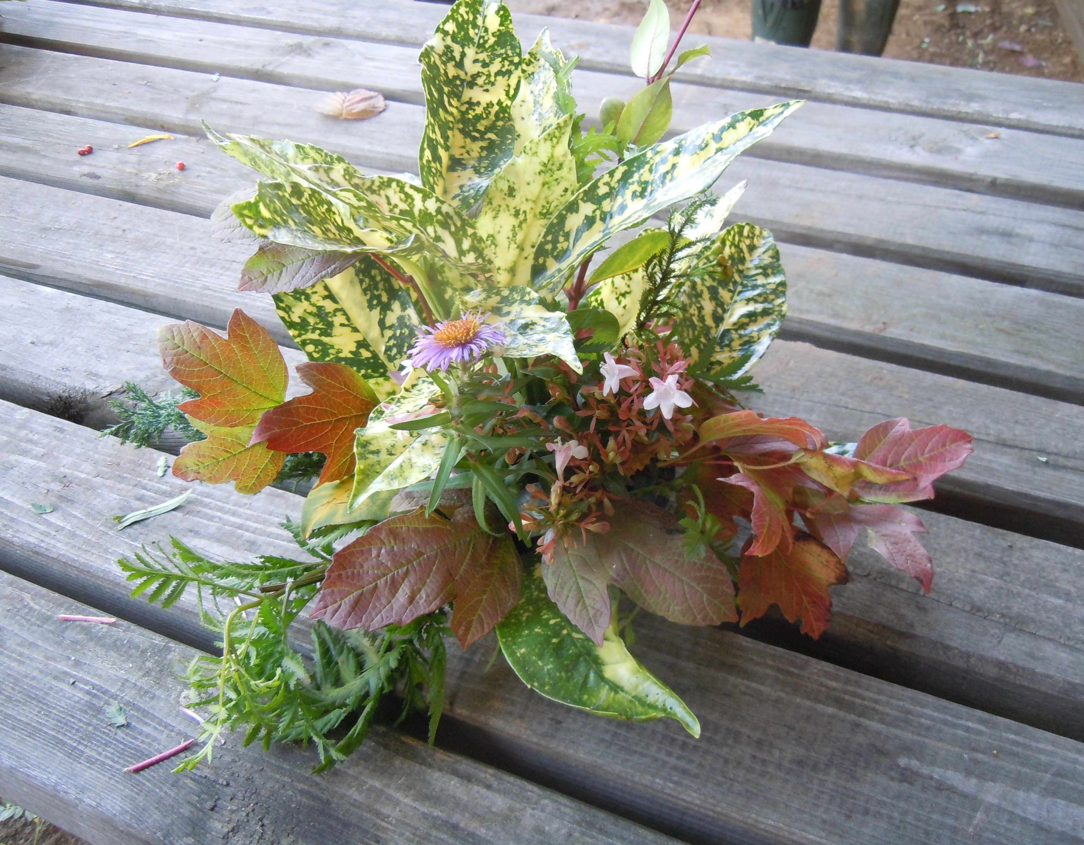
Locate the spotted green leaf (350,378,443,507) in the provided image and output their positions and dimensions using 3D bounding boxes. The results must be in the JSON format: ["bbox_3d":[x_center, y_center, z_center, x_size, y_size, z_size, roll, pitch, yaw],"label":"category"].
[{"bbox_3d":[-0.059,0.009,0.456,0.038,0.019,0.068,39,84,6],"label":"spotted green leaf"}]

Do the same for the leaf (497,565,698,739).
[{"bbox_3d":[0.017,0.100,0.439,0.038,0.022,0.097,-40,64,-16],"label":"leaf"}]

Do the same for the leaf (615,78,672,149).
[{"bbox_3d":[0.043,-0.129,0.465,0.019,0.009,0.034,29,78,3],"label":"leaf"}]

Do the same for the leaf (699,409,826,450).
[{"bbox_3d":[0.094,0.003,0.469,0.054,0.018,0.026,2,21,-3],"label":"leaf"}]

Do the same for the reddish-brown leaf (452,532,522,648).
[{"bbox_3d":[-0.021,0.066,0.428,0.025,0.014,0.047,20,82,4],"label":"reddish-brown leaf"}]

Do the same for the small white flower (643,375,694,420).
[{"bbox_3d":[0.053,-0.010,0.471,0.022,0.013,0.020,0,79,-5],"label":"small white flower"}]

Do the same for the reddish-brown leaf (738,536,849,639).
[{"bbox_3d":[0.104,0.069,0.462,0.052,0.014,0.046,-18,84,-8],"label":"reddish-brown leaf"}]

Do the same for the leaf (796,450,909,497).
[{"bbox_3d":[0.128,0.021,0.457,0.045,0.013,0.016,12,67,17],"label":"leaf"}]

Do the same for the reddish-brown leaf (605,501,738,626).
[{"bbox_3d":[0.054,0.063,0.460,0.066,0.014,0.038,38,68,15],"label":"reddish-brown leaf"}]

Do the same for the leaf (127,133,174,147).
[{"bbox_3d":[-0.294,-0.211,0.830,0.034,0.006,0.011,-16,42,-12],"label":"leaf"}]

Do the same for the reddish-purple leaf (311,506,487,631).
[{"bbox_3d":[-0.056,0.065,0.449,0.080,0.018,0.058,-26,61,-8],"label":"reddish-purple leaf"}]

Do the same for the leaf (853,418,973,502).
[{"bbox_3d":[0.157,0.016,0.468,0.050,0.017,0.036,-5,59,9],"label":"leaf"}]

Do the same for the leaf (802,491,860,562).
[{"bbox_3d":[0.119,0.043,0.455,0.019,0.012,0.028,-23,61,-1],"label":"leaf"}]

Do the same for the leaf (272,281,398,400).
[{"bbox_3d":[-0.087,-0.044,0.517,0.054,0.016,0.077,-31,67,-8],"label":"leaf"}]

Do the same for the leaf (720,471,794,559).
[{"bbox_3d":[0.087,0.037,0.447,0.024,0.014,0.033,-27,62,9],"label":"leaf"}]

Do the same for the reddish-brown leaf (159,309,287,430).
[{"bbox_3d":[-0.155,-0.028,0.532,0.076,0.017,0.056,29,75,11],"label":"reddish-brown leaf"}]

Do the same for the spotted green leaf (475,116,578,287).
[{"bbox_3d":[-0.006,-0.092,0.461,0.035,0.079,0.016,20,6,-3],"label":"spotted green leaf"}]

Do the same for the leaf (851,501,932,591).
[{"bbox_3d":[0.146,0.051,0.455,0.024,0.013,0.043,-33,63,-11],"label":"leaf"}]

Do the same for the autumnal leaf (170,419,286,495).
[{"bbox_3d":[-0.143,0.013,0.507,0.053,0.015,0.048,-21,72,-5],"label":"autumnal leaf"}]

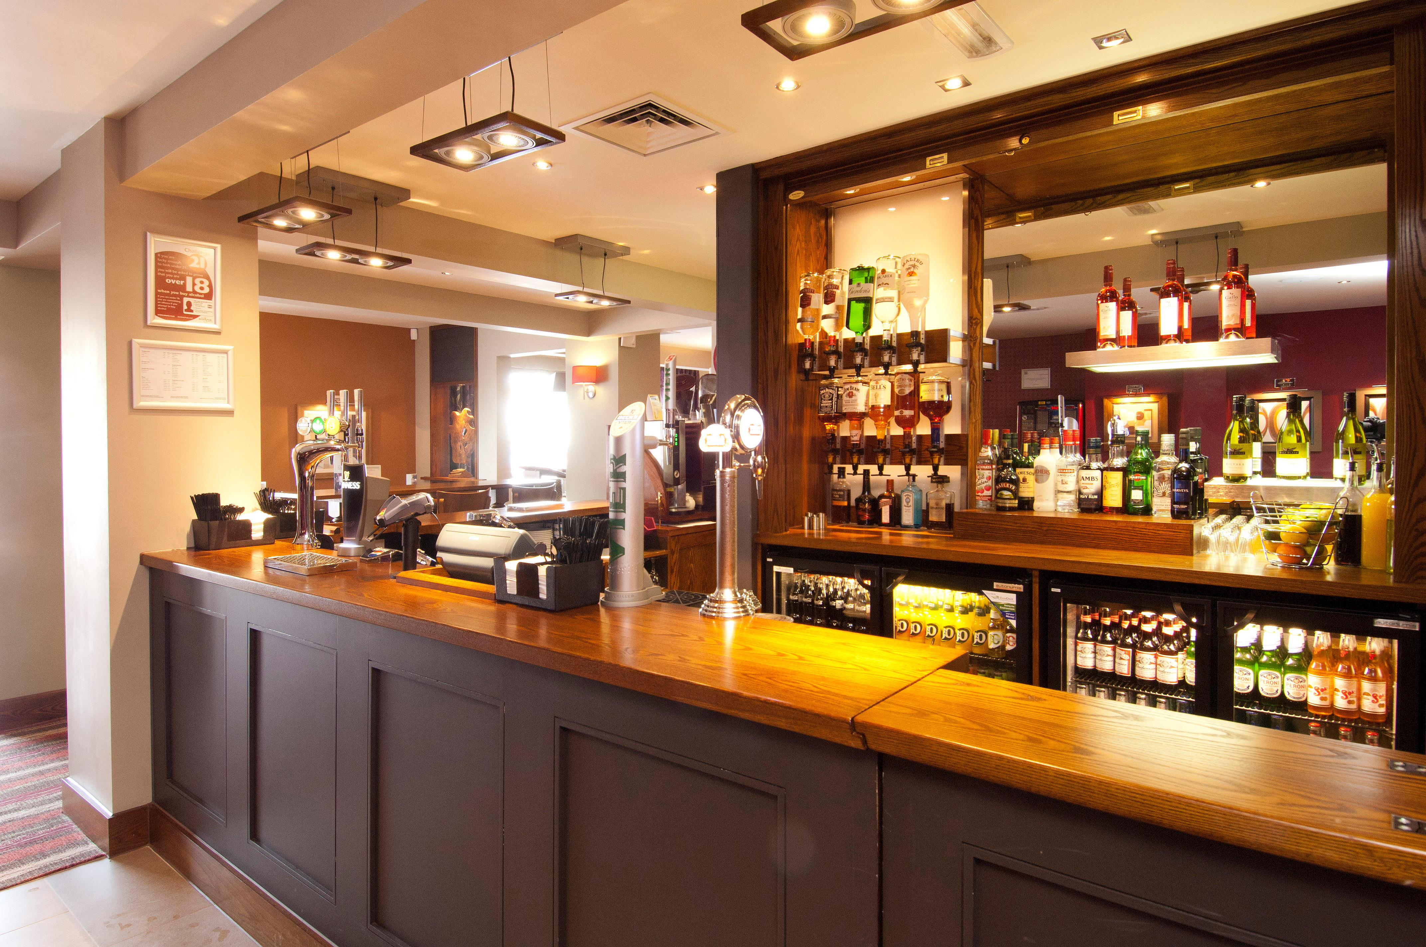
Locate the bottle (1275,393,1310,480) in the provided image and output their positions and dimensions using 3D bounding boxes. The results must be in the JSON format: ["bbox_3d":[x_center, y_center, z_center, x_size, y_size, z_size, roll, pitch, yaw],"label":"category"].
[{"bbox_3d":[1.850,-0.116,2.400,0.084,0.282,0.084,1,3,39],"label":"bottle"}]

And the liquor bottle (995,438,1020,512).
[{"bbox_3d":[1.129,0.009,2.883,0.085,0.278,0.082,1,1,37],"label":"liquor bottle"}]

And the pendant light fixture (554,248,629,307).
[{"bbox_3d":[-0.724,-1.197,4.575,0.190,0.310,0.420,1,3,39],"label":"pendant light fixture"}]

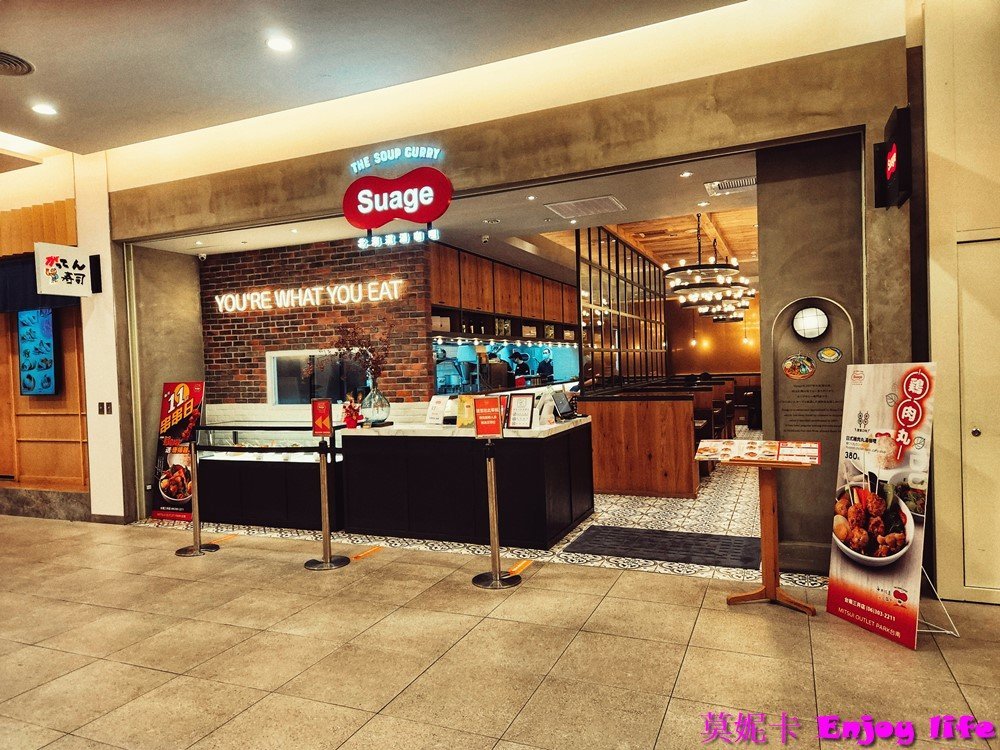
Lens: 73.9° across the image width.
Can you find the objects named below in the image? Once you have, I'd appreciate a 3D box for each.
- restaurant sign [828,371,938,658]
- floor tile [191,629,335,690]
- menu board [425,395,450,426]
[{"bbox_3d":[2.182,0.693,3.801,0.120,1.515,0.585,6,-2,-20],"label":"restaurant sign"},{"bbox_3d":[-1.259,1.543,3.602,0.598,0.012,0.596,-2,1,23],"label":"floor tile"},{"bbox_3d":[-0.616,0.338,6.468,0.210,0.300,0.040,-1,-21,37],"label":"menu board"}]

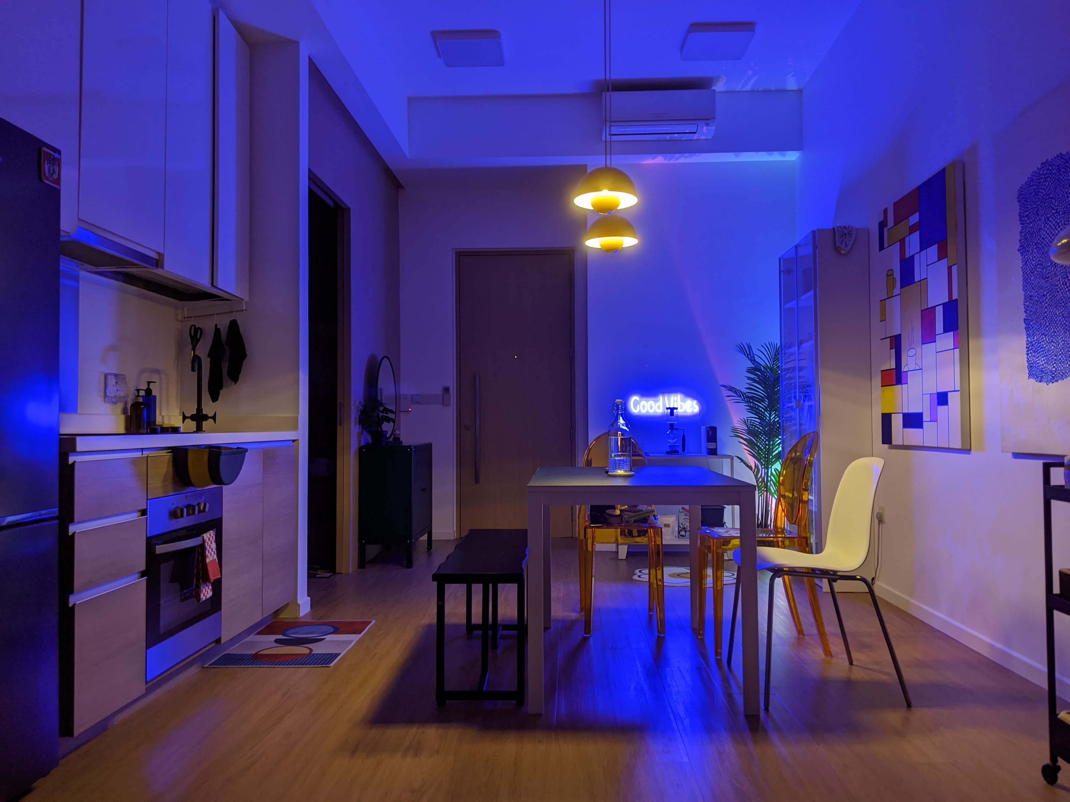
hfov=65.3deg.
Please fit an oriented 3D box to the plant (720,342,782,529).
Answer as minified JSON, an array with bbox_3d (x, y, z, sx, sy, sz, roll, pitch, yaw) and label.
[{"bbox_3d":[1.618,0.347,5.767,0.560,1.510,0.560,0,-2,3],"label":"plant"}]

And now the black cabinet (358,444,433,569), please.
[{"bbox_3d":[-0.981,0.716,5.907,0.360,0.810,0.790,0,-2,3],"label":"black cabinet"}]

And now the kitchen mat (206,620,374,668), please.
[{"bbox_3d":[-1.032,1.050,3.651,0.500,0.008,0.800,0,-2,2],"label":"kitchen mat"}]

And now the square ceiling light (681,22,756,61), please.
[{"bbox_3d":[1.135,-2.234,5.206,0.380,0.050,0.380,0,-2,2],"label":"square ceiling light"}]

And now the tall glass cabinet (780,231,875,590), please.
[{"bbox_3d":[1.761,0.067,5.074,0.300,2.030,0.810,0,-2,3],"label":"tall glass cabinet"}]

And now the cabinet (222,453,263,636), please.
[{"bbox_3d":[-1.489,0.570,3.495,0.550,0.780,0.430,0,-2,3],"label":"cabinet"}]

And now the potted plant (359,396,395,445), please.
[{"bbox_3d":[-1.087,0.144,5.740,0.225,0.335,0.225,0,-2,2],"label":"potted plant"}]

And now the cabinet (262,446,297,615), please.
[{"bbox_3d":[-1.469,0.580,3.934,0.550,0.780,0.450,0,-2,3],"label":"cabinet"}]

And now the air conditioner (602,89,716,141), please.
[{"bbox_3d":[0.874,-2.031,5.938,0.785,0.285,0.215,0,-2,2],"label":"air conditioner"}]

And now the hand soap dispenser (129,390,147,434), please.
[{"bbox_3d":[-1.617,0.042,3.405,0.062,0.178,0.060,0,-2,0],"label":"hand soap dispenser"}]

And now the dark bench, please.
[{"bbox_3d":[-0.160,0.813,3.317,0.315,0.453,1.200,0,-2,2],"label":"dark bench"}]

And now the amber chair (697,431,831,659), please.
[{"bbox_3d":[0.965,0.588,3.546,0.505,0.905,0.380,0,-2,-3],"label":"amber chair"}]

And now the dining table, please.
[{"bbox_3d":[0.374,0.665,3.317,0.750,0.740,1.225,0,-2,2],"label":"dining table"}]

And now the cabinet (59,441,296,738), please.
[{"bbox_3d":[-1.510,0.574,3.235,0.580,0.820,1.860,0,-2,3],"label":"cabinet"}]

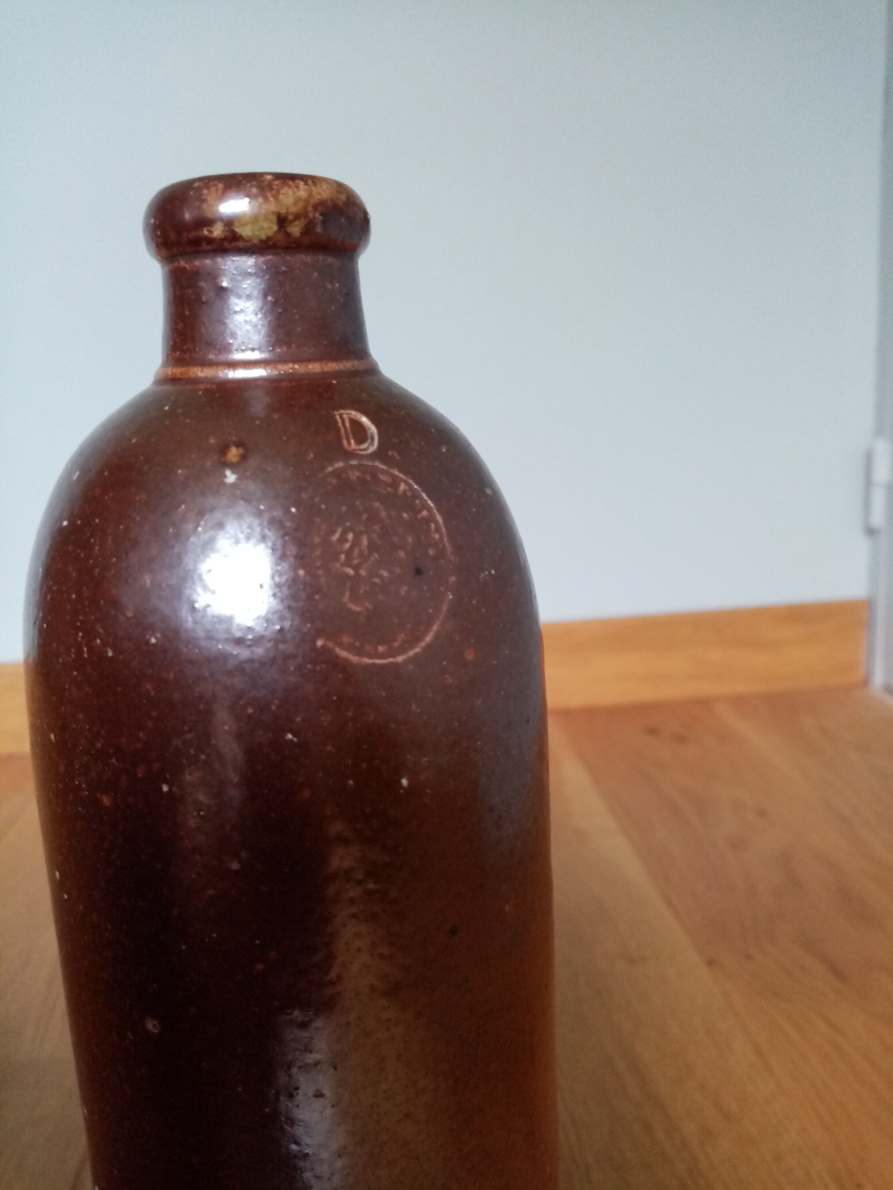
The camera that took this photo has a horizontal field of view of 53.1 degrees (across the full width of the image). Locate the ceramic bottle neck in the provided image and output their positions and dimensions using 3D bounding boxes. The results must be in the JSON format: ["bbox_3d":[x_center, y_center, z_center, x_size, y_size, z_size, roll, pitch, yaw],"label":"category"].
[{"bbox_3d":[-0.031,-0.048,0.155,0.037,0.022,0.037,-3,12,0],"label":"ceramic bottle neck"}]

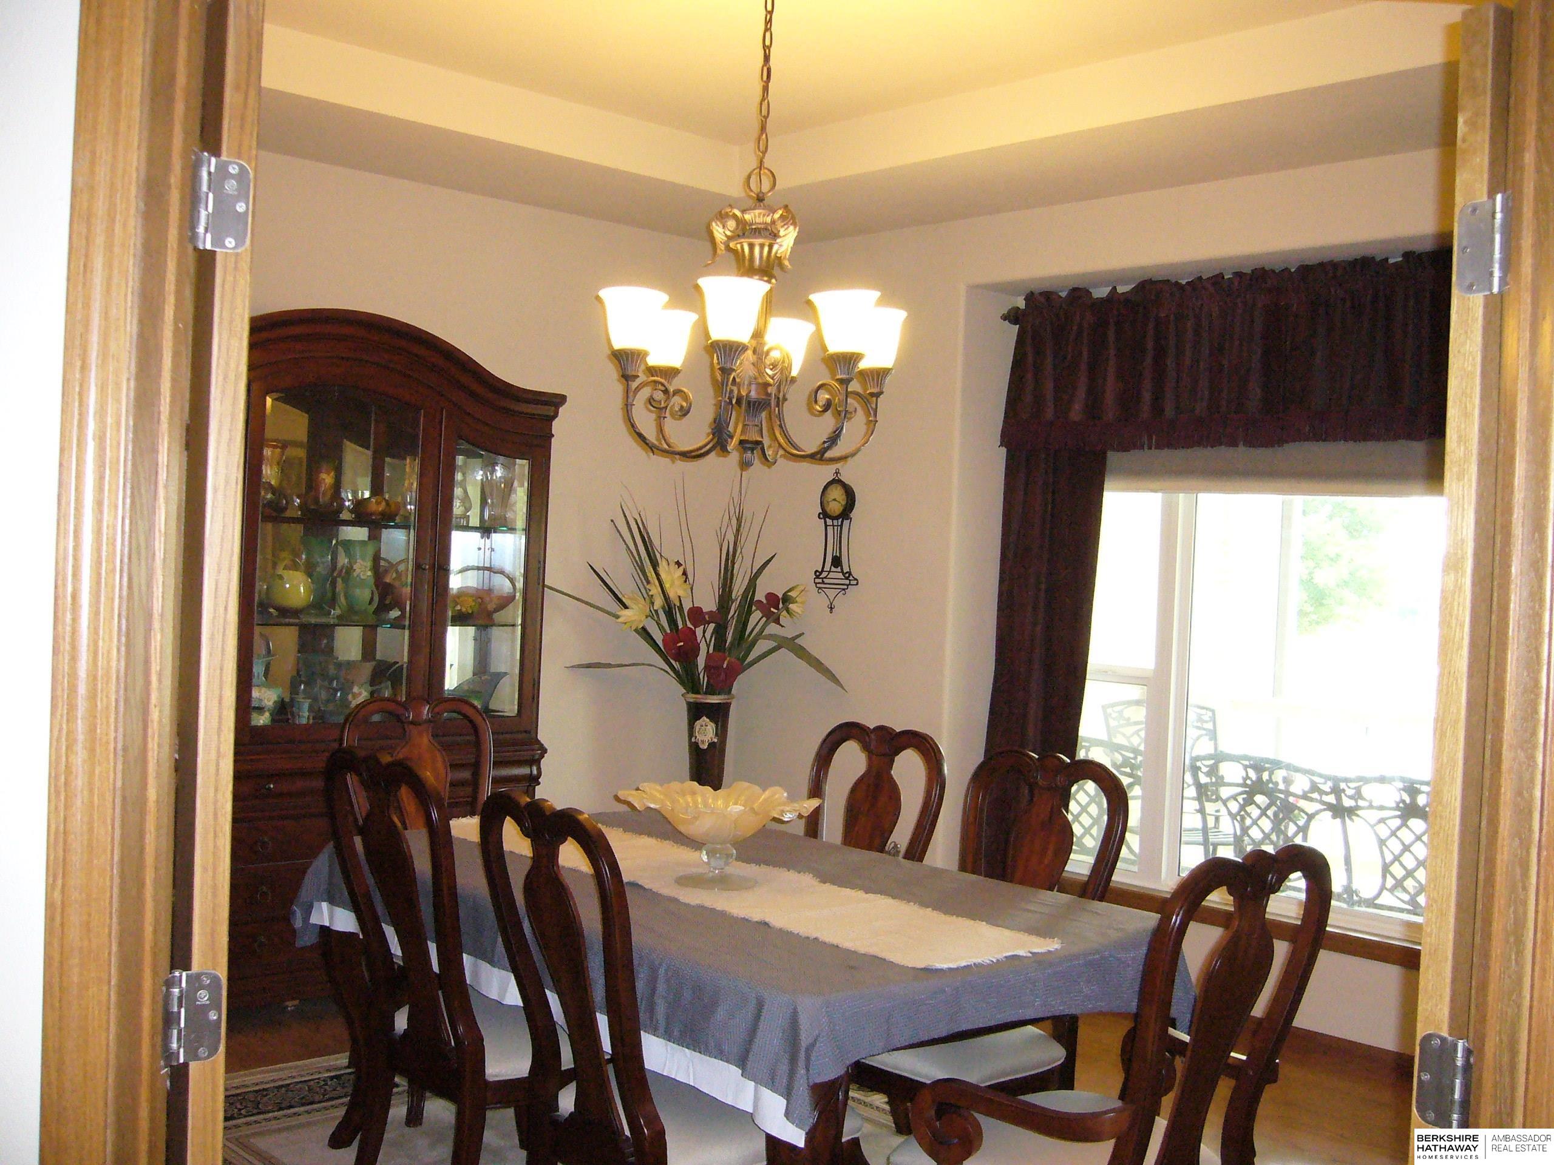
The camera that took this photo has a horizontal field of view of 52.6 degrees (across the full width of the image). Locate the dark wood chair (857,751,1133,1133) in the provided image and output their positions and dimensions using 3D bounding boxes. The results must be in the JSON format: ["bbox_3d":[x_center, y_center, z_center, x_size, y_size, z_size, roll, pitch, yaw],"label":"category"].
[{"bbox_3d":[0.399,0.929,3.480,0.630,1.040,0.530,1,2,-44],"label":"dark wood chair"}]

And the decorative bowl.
[{"bbox_3d":[-0.127,0.564,3.477,0.450,0.200,0.455,2,1,0],"label":"decorative bowl"}]

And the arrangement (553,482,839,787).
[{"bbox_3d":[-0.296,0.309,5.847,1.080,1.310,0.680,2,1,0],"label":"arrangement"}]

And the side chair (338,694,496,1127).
[{"bbox_3d":[-0.869,0.857,4.310,0.550,1.040,0.610,1,2,-44],"label":"side chair"}]

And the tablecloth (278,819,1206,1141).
[{"bbox_3d":[-0.139,0.792,3.550,1.120,0.275,1.840,1,2,-44],"label":"tablecloth"}]

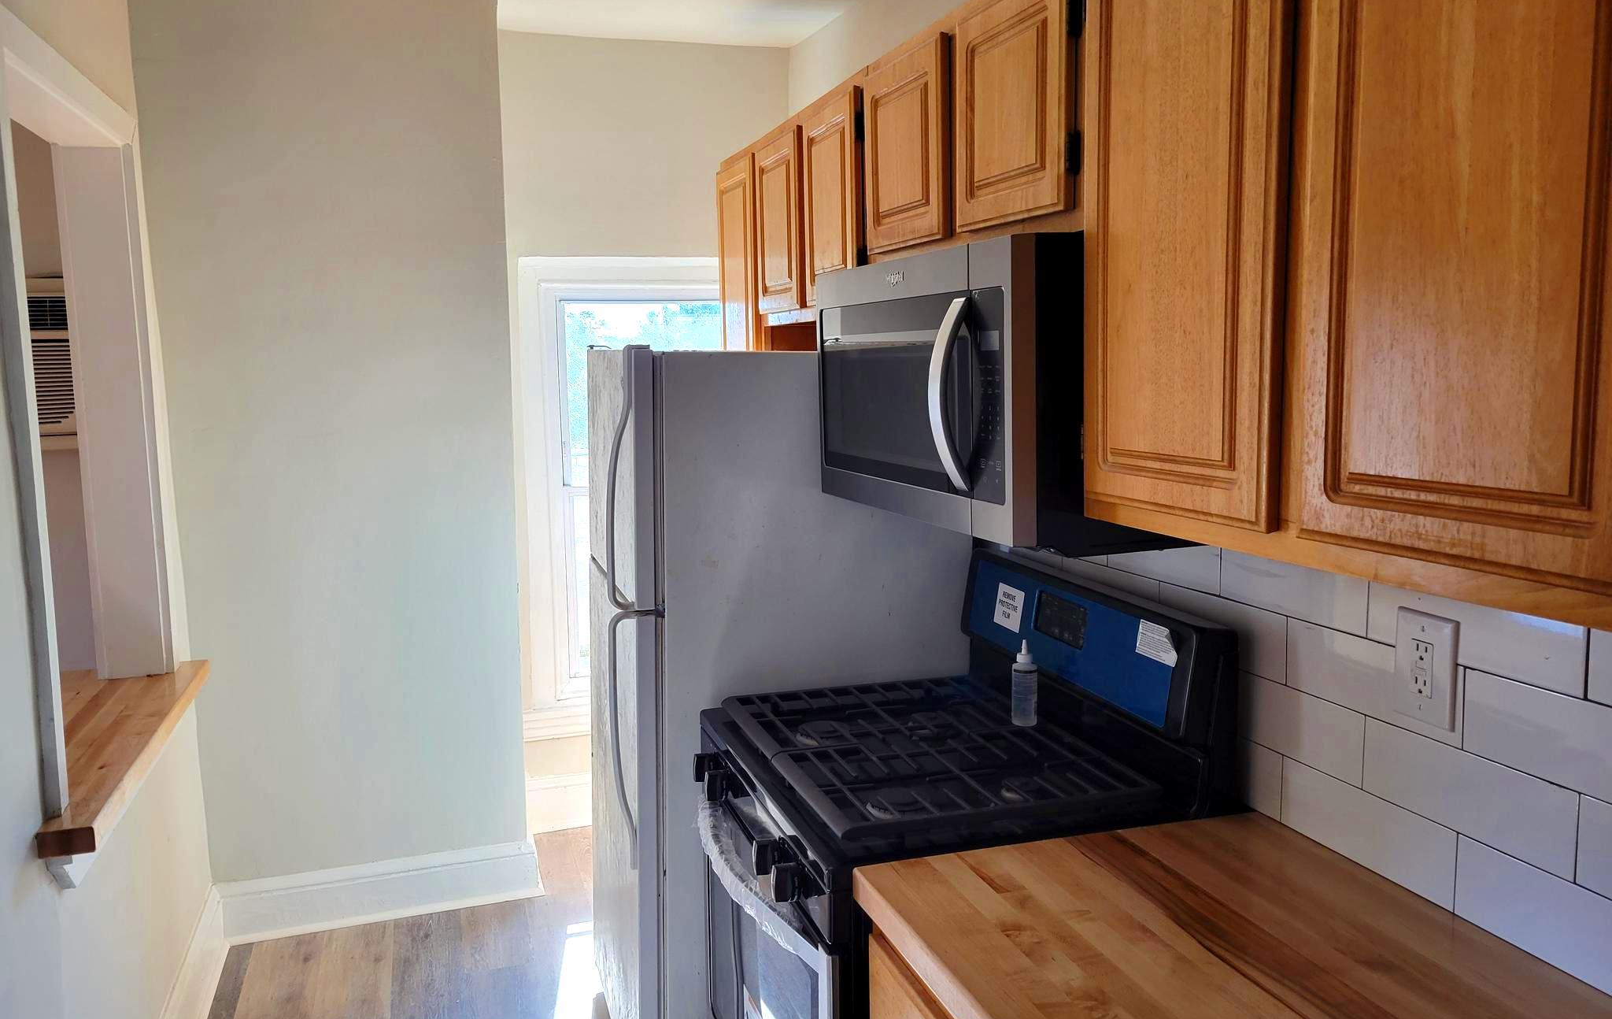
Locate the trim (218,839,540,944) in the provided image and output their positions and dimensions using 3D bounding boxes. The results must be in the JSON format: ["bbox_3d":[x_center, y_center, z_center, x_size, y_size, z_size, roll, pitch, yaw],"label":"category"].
[{"bbox_3d":[-1.211,1.097,3.515,0.880,0.183,0.040,-3,7,-18],"label":"trim"}]

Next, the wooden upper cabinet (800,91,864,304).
[{"bbox_3d":[0.195,-0.625,2.503,0.315,0.425,0.335,-3,7,-18],"label":"wooden upper cabinet"}]

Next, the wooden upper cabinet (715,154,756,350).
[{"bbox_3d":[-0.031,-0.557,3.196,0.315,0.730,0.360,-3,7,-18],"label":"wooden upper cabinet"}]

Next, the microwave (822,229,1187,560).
[{"bbox_3d":[0.330,-0.196,2.002,0.423,0.425,0.764,-3,7,-18],"label":"microwave"}]

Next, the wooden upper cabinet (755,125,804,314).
[{"bbox_3d":[0.084,-0.663,2.833,0.315,0.425,0.345,-3,7,-18],"label":"wooden upper cabinet"}]

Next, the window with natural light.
[{"bbox_3d":[-0.510,-0.050,4.097,0.660,1.340,0.090,-3,7,-18],"label":"window with natural light"}]

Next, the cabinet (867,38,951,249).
[{"bbox_3d":[0.313,-0.624,2.150,0.315,0.355,0.365,-3,7,-18],"label":"cabinet"}]

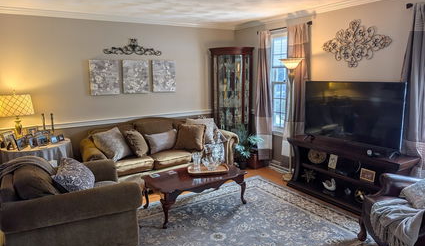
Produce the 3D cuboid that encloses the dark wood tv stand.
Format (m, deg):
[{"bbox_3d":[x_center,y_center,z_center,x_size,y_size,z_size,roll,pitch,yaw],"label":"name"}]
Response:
[{"bbox_3d":[1.545,0.617,3.537,0.335,0.686,1.466,-7,11,-31],"label":"dark wood tv stand"}]

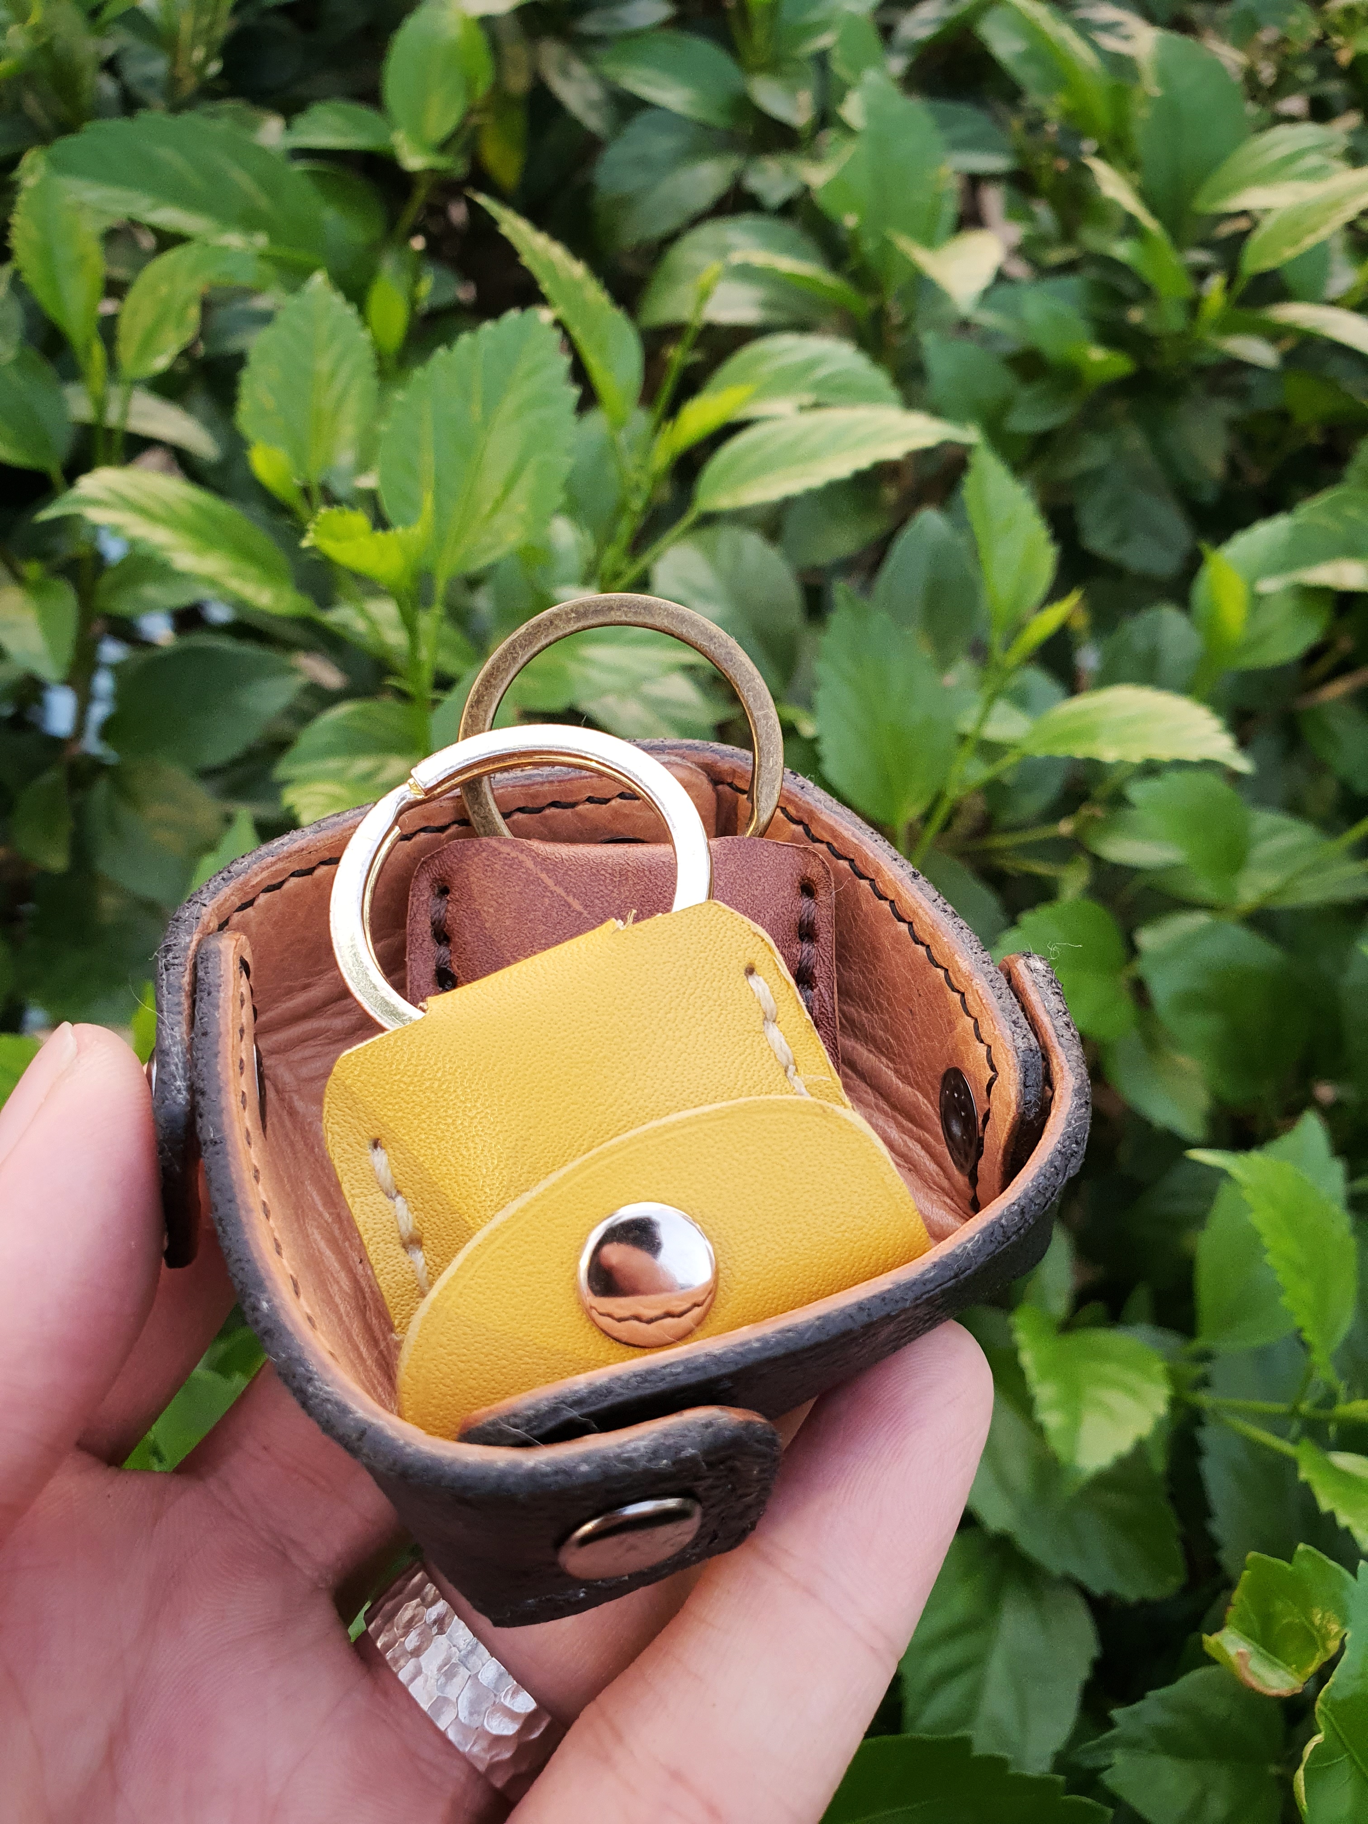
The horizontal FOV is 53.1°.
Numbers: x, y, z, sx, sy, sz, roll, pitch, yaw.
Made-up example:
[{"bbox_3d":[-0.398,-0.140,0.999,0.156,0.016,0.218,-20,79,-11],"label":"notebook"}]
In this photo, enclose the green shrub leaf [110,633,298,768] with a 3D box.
[{"bbox_3d":[-0.158,-0.069,0.450,0.065,0.012,0.044,-7,66,-10],"label":"green shrub leaf"}]

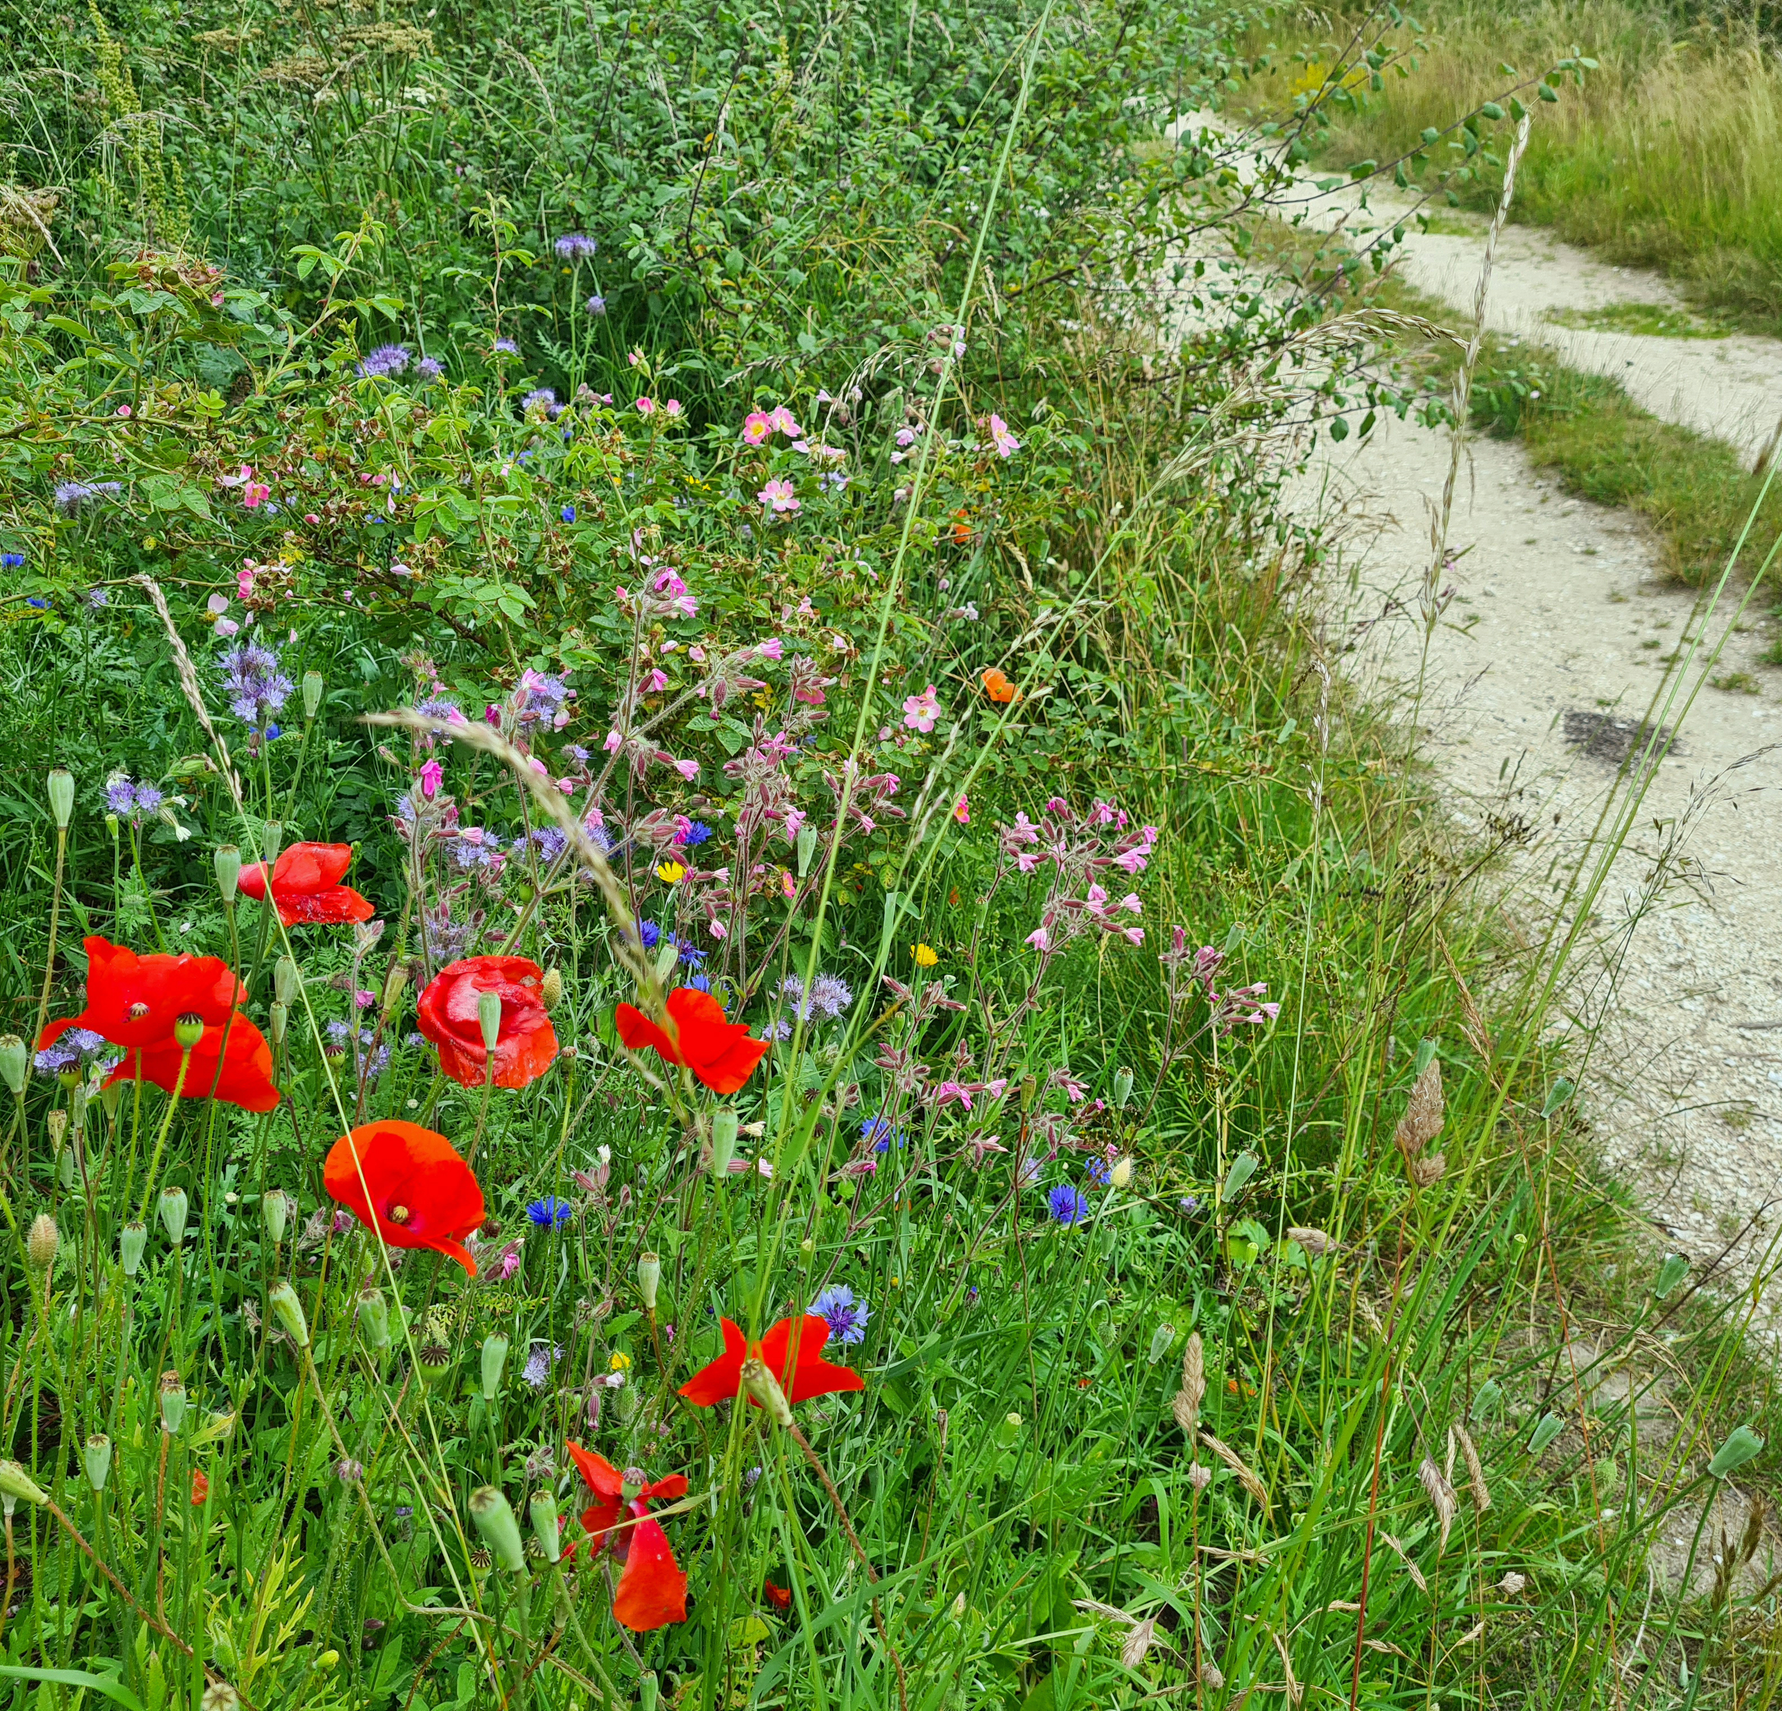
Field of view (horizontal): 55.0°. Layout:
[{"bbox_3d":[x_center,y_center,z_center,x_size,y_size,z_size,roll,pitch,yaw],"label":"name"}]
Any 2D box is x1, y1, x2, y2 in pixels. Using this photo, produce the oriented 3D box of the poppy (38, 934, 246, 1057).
[{"bbox_3d":[-0.385,0.072,0.880,0.100,0.048,0.085,-14,39,-24],"label":"poppy"}]

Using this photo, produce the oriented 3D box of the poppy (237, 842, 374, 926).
[{"bbox_3d":[-0.359,0.018,1.050,0.082,0.043,0.073,-10,30,-19],"label":"poppy"}]

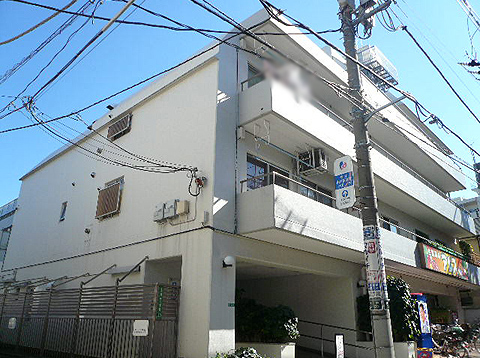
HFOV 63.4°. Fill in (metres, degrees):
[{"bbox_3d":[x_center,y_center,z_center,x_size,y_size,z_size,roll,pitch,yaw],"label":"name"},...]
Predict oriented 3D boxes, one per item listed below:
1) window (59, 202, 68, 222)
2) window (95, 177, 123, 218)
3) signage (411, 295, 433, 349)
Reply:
[{"bbox_3d":[-6.476,1.191,14.315,0.320,0.720,0.100,-17,-27,40],"label":"window"},{"bbox_3d":[-3.998,0.577,11.913,1.130,1.240,0.220,-17,-27,40],"label":"window"},{"bbox_3d":[5.246,4.146,11.313,0.300,1.440,0.900,-17,-27,40],"label":"signage"}]

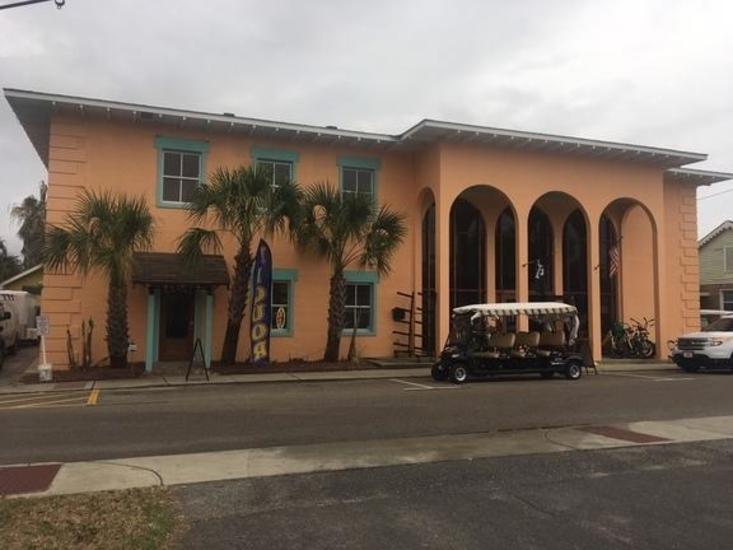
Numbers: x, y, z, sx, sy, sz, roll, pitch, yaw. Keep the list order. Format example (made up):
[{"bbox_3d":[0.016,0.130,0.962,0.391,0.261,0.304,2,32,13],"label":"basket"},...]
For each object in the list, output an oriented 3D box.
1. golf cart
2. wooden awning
[{"bbox_3d":[3.329,1.598,14.942,3.900,1.880,1.220,2,-4,-21],"label":"golf cart"},{"bbox_3d":[-5.235,-0.174,17.364,2.600,1.050,1.300,2,-3,-21],"label":"wooden awning"}]

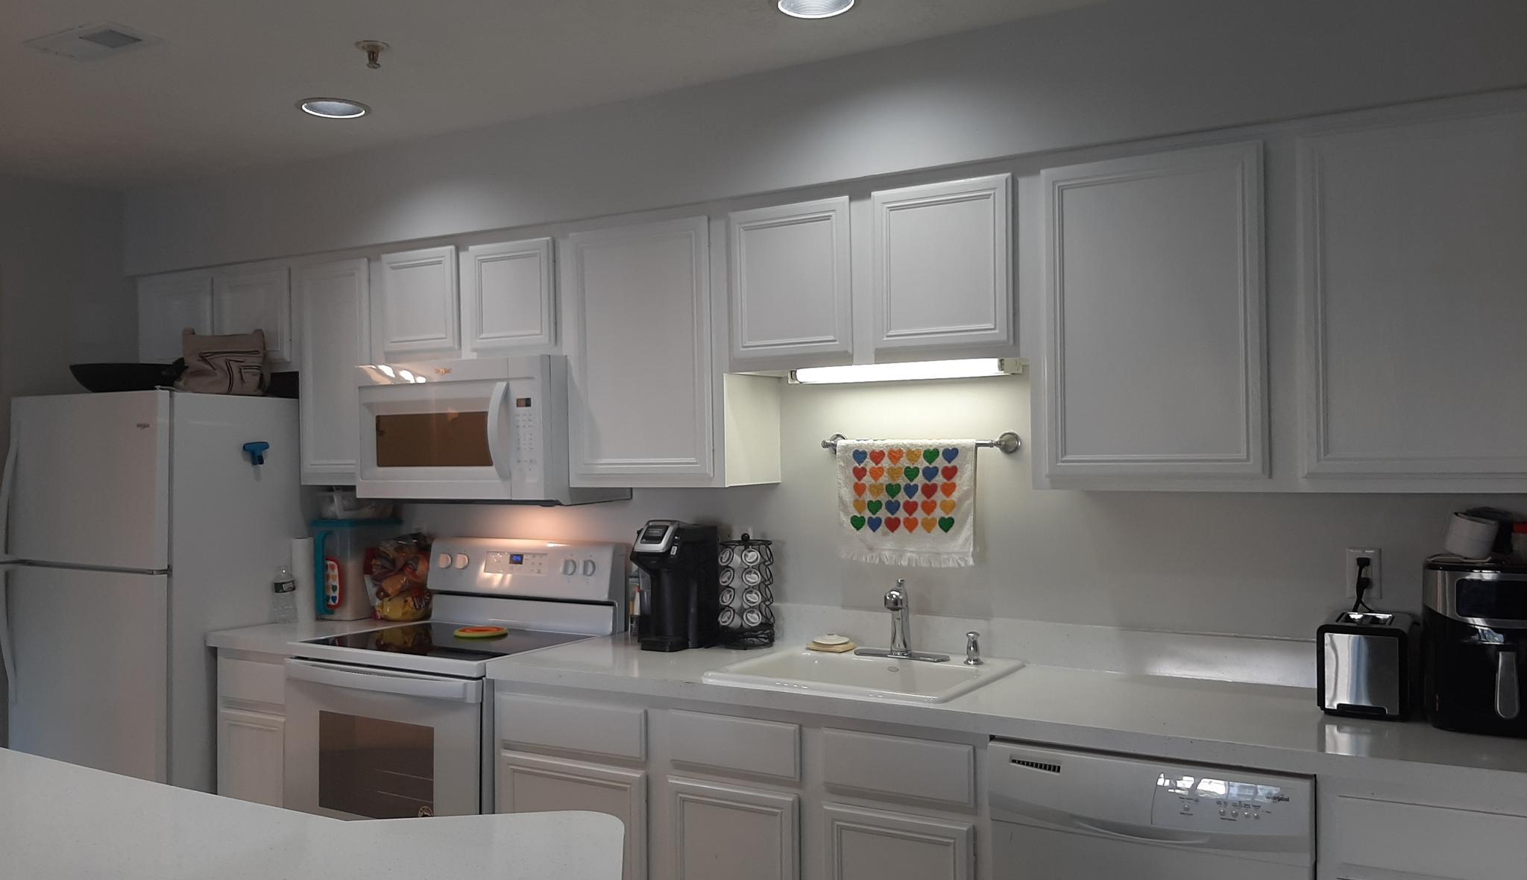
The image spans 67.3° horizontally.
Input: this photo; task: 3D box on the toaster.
[{"bbox_3d":[1.296,0.476,2.466,0.170,0.188,0.260,-1,-1,29],"label":"toaster"}]

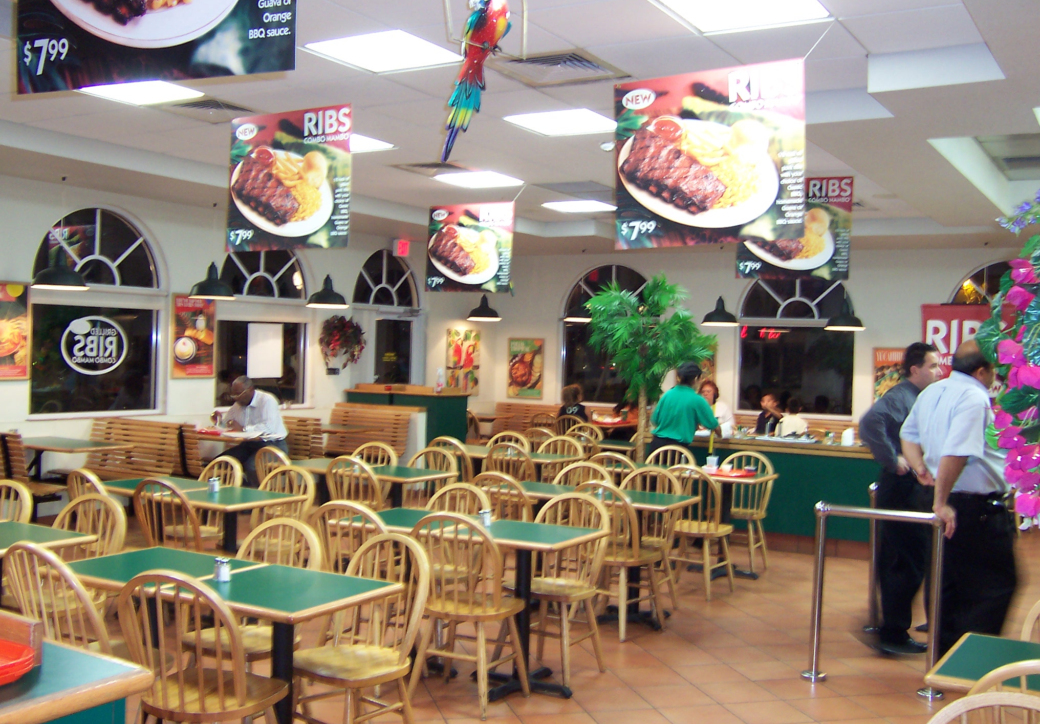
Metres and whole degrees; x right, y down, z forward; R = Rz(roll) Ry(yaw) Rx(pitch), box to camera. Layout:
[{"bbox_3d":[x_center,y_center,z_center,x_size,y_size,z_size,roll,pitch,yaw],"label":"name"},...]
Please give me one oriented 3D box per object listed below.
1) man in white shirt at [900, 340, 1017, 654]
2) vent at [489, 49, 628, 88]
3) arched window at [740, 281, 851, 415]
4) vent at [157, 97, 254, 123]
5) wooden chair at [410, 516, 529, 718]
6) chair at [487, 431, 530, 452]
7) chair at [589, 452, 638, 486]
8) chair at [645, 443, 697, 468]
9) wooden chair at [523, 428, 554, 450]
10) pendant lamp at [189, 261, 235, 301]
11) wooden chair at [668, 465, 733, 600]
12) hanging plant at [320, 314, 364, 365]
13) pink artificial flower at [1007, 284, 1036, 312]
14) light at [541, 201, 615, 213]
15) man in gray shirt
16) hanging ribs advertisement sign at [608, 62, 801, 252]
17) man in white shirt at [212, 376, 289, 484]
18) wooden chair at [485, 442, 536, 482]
[{"bbox_3d":[2.284,0.768,5.709,0.500,1.760,0.520,1,1,-40],"label":"man in white shirt"},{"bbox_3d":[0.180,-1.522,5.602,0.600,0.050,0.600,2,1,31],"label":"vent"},{"bbox_3d":[3.272,-0.283,12.805,1.383,1.843,0.100,2,1,31],"label":"arched window"},{"bbox_3d":[-1.931,-1.591,6.724,0.570,0.070,0.570,2,1,30],"label":"vent"},{"bbox_3d":[-0.250,1.133,5.081,0.460,0.900,0.500,2,1,31],"label":"wooden chair"},{"bbox_3d":[-0.224,1.031,9.316,0.440,0.890,0.470,2,1,30],"label":"chair"},{"bbox_3d":[0.739,1.123,8.248,0.460,0.900,0.500,2,1,34],"label":"chair"},{"bbox_3d":[1.105,1.129,8.704,0.480,0.900,0.490,2,1,41],"label":"chair"},{"bbox_3d":[0.302,1.084,10.573,0.480,0.900,0.490,2,1,36],"label":"wooden chair"},{"bbox_3d":[-2.758,-0.729,9.700,0.410,0.345,0.410,2,1,31],"label":"pendant lamp"},{"bbox_3d":[1.204,1.146,7.526,0.460,0.900,0.500,2,1,37],"label":"wooden chair"},{"bbox_3d":[-1.944,-0.224,12.152,0.320,0.580,0.550,2,1,31],"label":"hanging plant"},{"bbox_3d":[1.112,-0.141,2.400,0.062,0.062,0.050,2,1,25],"label":"pink artificial flower"},{"bbox_3d":[0.602,-1.583,10.885,0.600,0.070,0.600,2,1,30],"label":"light"},{"bbox_3d":[2.232,0.764,6.359,0.520,1.750,0.490,1,1,-25],"label":"man in gray shirt"},{"bbox_3d":[0.826,-0.920,4.884,0.910,0.775,0.020,2,1,34],"label":"hanging ribs advertisement sign"},{"bbox_3d":[-2.548,0.795,10.254,0.560,1.330,0.800,2,1,25],"label":"man in white shirt"},{"bbox_3d":[-0.041,1.095,8.774,0.460,0.900,0.500,2,1,34],"label":"wooden chair"}]

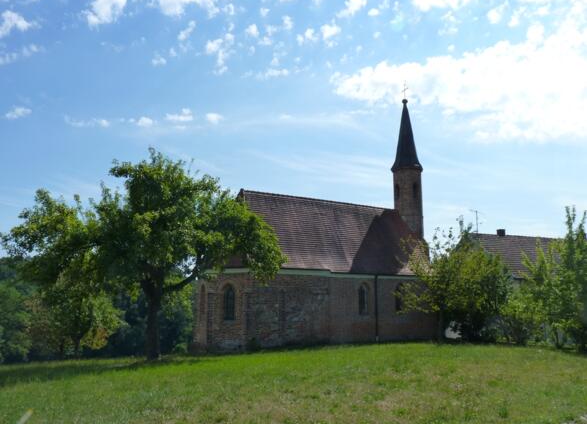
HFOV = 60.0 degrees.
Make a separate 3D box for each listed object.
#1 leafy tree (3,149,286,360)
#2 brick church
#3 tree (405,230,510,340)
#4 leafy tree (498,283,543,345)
[{"bbox_3d":[-5.866,1.508,20.072,11.183,8.380,9.500,1,-11,0],"label":"leafy tree"},{"bbox_3d":[1.751,-0.434,33.549,16.094,17.946,6.426,6,-12,-27],"label":"brick church"},{"bbox_3d":[9.796,4.229,30.576,6.494,6.809,5.600,1,-11,0],"label":"tree"},{"bbox_3d":[12.486,5.563,27.977,2.422,3.346,2.400,1,-11,0],"label":"leafy tree"}]

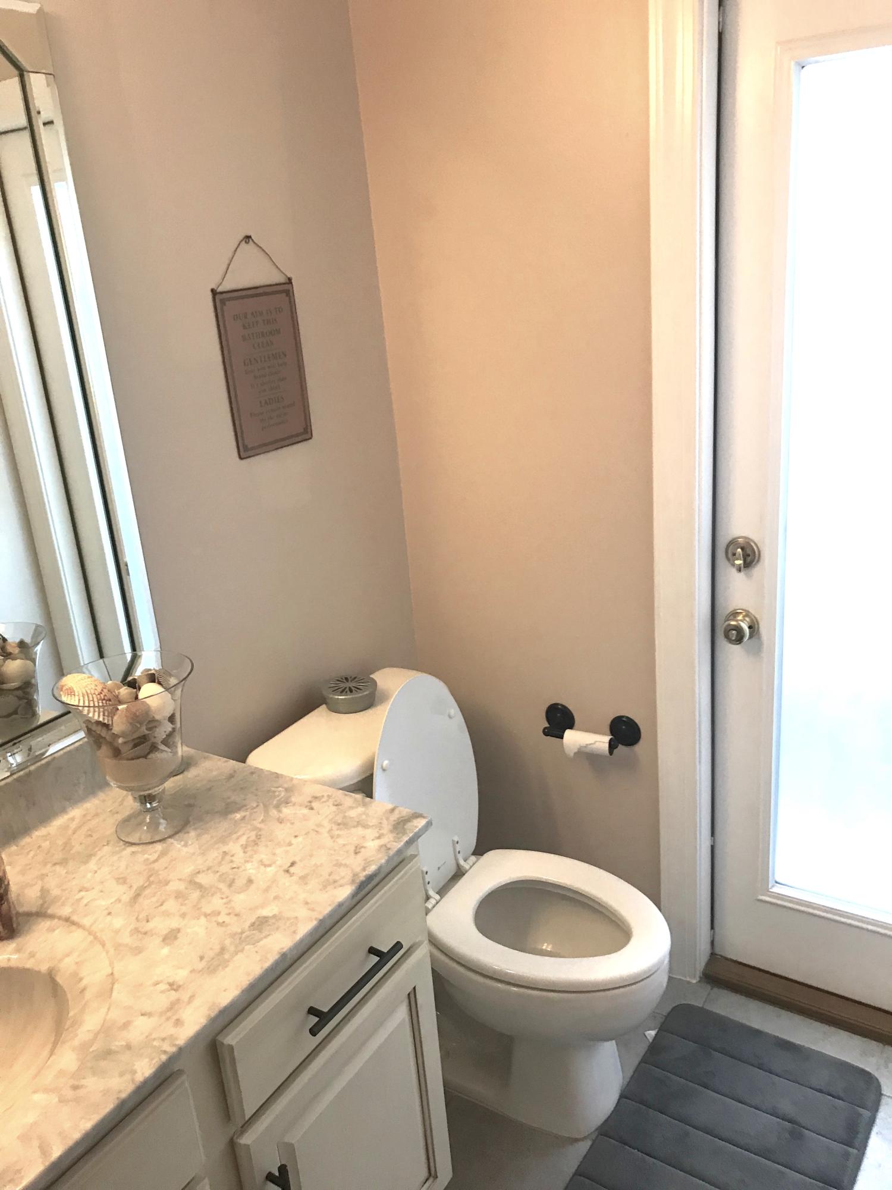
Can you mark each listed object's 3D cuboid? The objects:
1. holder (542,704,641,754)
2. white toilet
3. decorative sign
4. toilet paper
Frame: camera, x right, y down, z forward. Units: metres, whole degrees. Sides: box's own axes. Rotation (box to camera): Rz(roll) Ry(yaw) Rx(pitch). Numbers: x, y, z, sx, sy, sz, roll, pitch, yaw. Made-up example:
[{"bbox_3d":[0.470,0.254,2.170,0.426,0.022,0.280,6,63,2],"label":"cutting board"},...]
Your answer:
[{"bbox_3d":[0.296,0.294,2.065,0.230,0.068,0.084,8,24,33],"label":"holder"},{"bbox_3d":[0.075,0.562,1.883,0.750,0.830,0.450,8,24,33],"label":"white toilet"},{"bbox_3d":[-0.330,-0.419,1.791,0.012,0.292,0.200,8,24,33],"label":"decorative sign"},{"bbox_3d":[0.298,0.312,2.035,0.107,0.045,0.047,8,24,33],"label":"toilet paper"}]

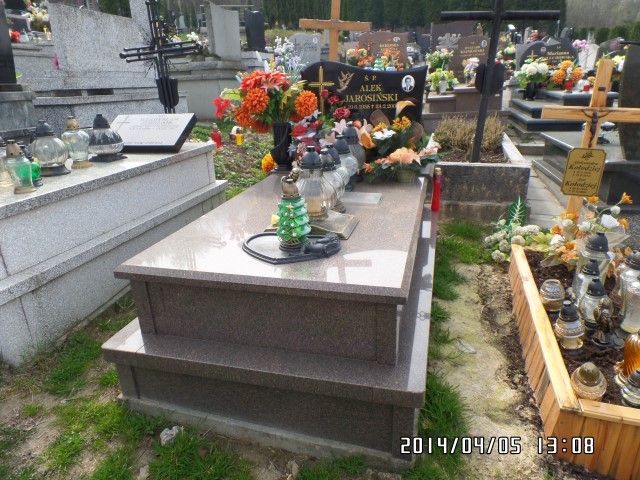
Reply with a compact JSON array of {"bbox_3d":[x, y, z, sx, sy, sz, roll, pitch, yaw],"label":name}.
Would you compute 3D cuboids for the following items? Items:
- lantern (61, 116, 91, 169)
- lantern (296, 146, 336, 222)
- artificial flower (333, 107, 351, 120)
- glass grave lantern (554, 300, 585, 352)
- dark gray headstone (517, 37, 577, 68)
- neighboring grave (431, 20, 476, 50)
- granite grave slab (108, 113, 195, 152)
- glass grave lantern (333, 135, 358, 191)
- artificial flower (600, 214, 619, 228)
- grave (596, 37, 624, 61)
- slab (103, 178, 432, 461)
[{"bbox_3d":[-1.417,-0.567,2.472,0.146,0.288,0.146,3,22,15],"label":"lantern"},{"bbox_3d":[-0.017,-0.258,1.960,0.171,0.329,0.171,-2,21,1],"label":"lantern"},{"bbox_3d":[0.136,-0.798,2.684,0.112,0.085,0.090,3,22,15],"label":"artificial flower"},{"bbox_3d":[1.019,0.344,1.690,0.141,0.211,0.141,3,23,16],"label":"glass grave lantern"},{"bbox_3d":[3.636,-2.839,6.753,0.839,0.682,0.120,3,23,16],"label":"dark gray headstone"},{"bbox_3d":[2.669,-3.948,8.500,0.920,0.900,0.140,3,22,15],"label":"neighboring grave"},{"bbox_3d":[-1.232,-0.762,3.028,0.649,0.056,0.343,4,55,16],"label":"granite grave slab"},{"bbox_3d":[0.132,-0.460,2.528,0.195,0.320,0.195,3,22,15],"label":"glass grave lantern"},{"bbox_3d":[1.876,-0.120,2.755,0.115,0.090,0.105,3,22,15],"label":"artificial flower"},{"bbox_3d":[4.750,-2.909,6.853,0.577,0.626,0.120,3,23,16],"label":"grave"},{"bbox_3d":[0.004,0.092,2.310,1.185,0.540,1.933,3,22,15],"label":"slab"}]

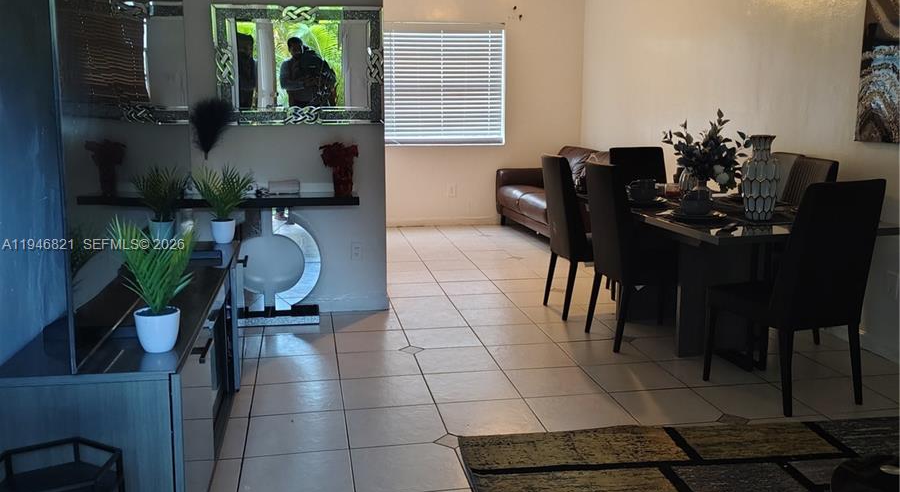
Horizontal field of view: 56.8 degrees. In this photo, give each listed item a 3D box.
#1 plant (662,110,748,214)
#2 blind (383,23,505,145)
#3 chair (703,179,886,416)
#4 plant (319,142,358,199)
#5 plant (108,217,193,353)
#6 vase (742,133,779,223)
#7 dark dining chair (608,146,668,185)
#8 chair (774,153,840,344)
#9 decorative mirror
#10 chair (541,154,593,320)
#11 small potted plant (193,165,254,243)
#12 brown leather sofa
[{"bbox_3d":[1.384,-0.460,4.470,0.425,0.510,0.390,-2,11,-10],"label":"plant"},{"bbox_3d":[-0.068,-1.661,8.589,1.300,1.235,0.060,-2,10,-10],"label":"blind"},{"bbox_3d":[1.558,0.187,3.814,0.455,1.005,0.580,-5,11,-23],"label":"chair"},{"bbox_3d":[-0.659,-0.462,5.008,0.225,0.325,0.210,-2,10,-10],"label":"plant"},{"bbox_3d":[-0.764,0.105,2.149,0.215,0.335,0.205,-2,11,-10],"label":"plant"},{"bbox_3d":[1.521,-0.336,4.041,0.190,0.418,0.190,-2,11,-10],"label":"vase"},{"bbox_3d":[1.327,-0.136,5.561,0.460,0.985,0.570,-2,11,-10],"label":"dark dining chair"},{"bbox_3d":[1.790,0.019,4.743,0.590,1.005,0.455,-1,10,-4],"label":"chair"},{"bbox_3d":[-0.896,-1.081,4.995,1.000,0.695,0.040,-2,11,-10],"label":"decorative mirror"},{"bbox_3d":[0.918,-0.080,5.314,0.590,1.005,0.455,-3,10,-14],"label":"chair"},{"bbox_3d":[-1.015,-0.183,3.726,0.255,0.335,0.240,-2,11,-10],"label":"small potted plant"},{"bbox_3d":[1.160,-0.454,7.806,0.930,0.860,2.350,-2,10,-10],"label":"brown leather sofa"}]

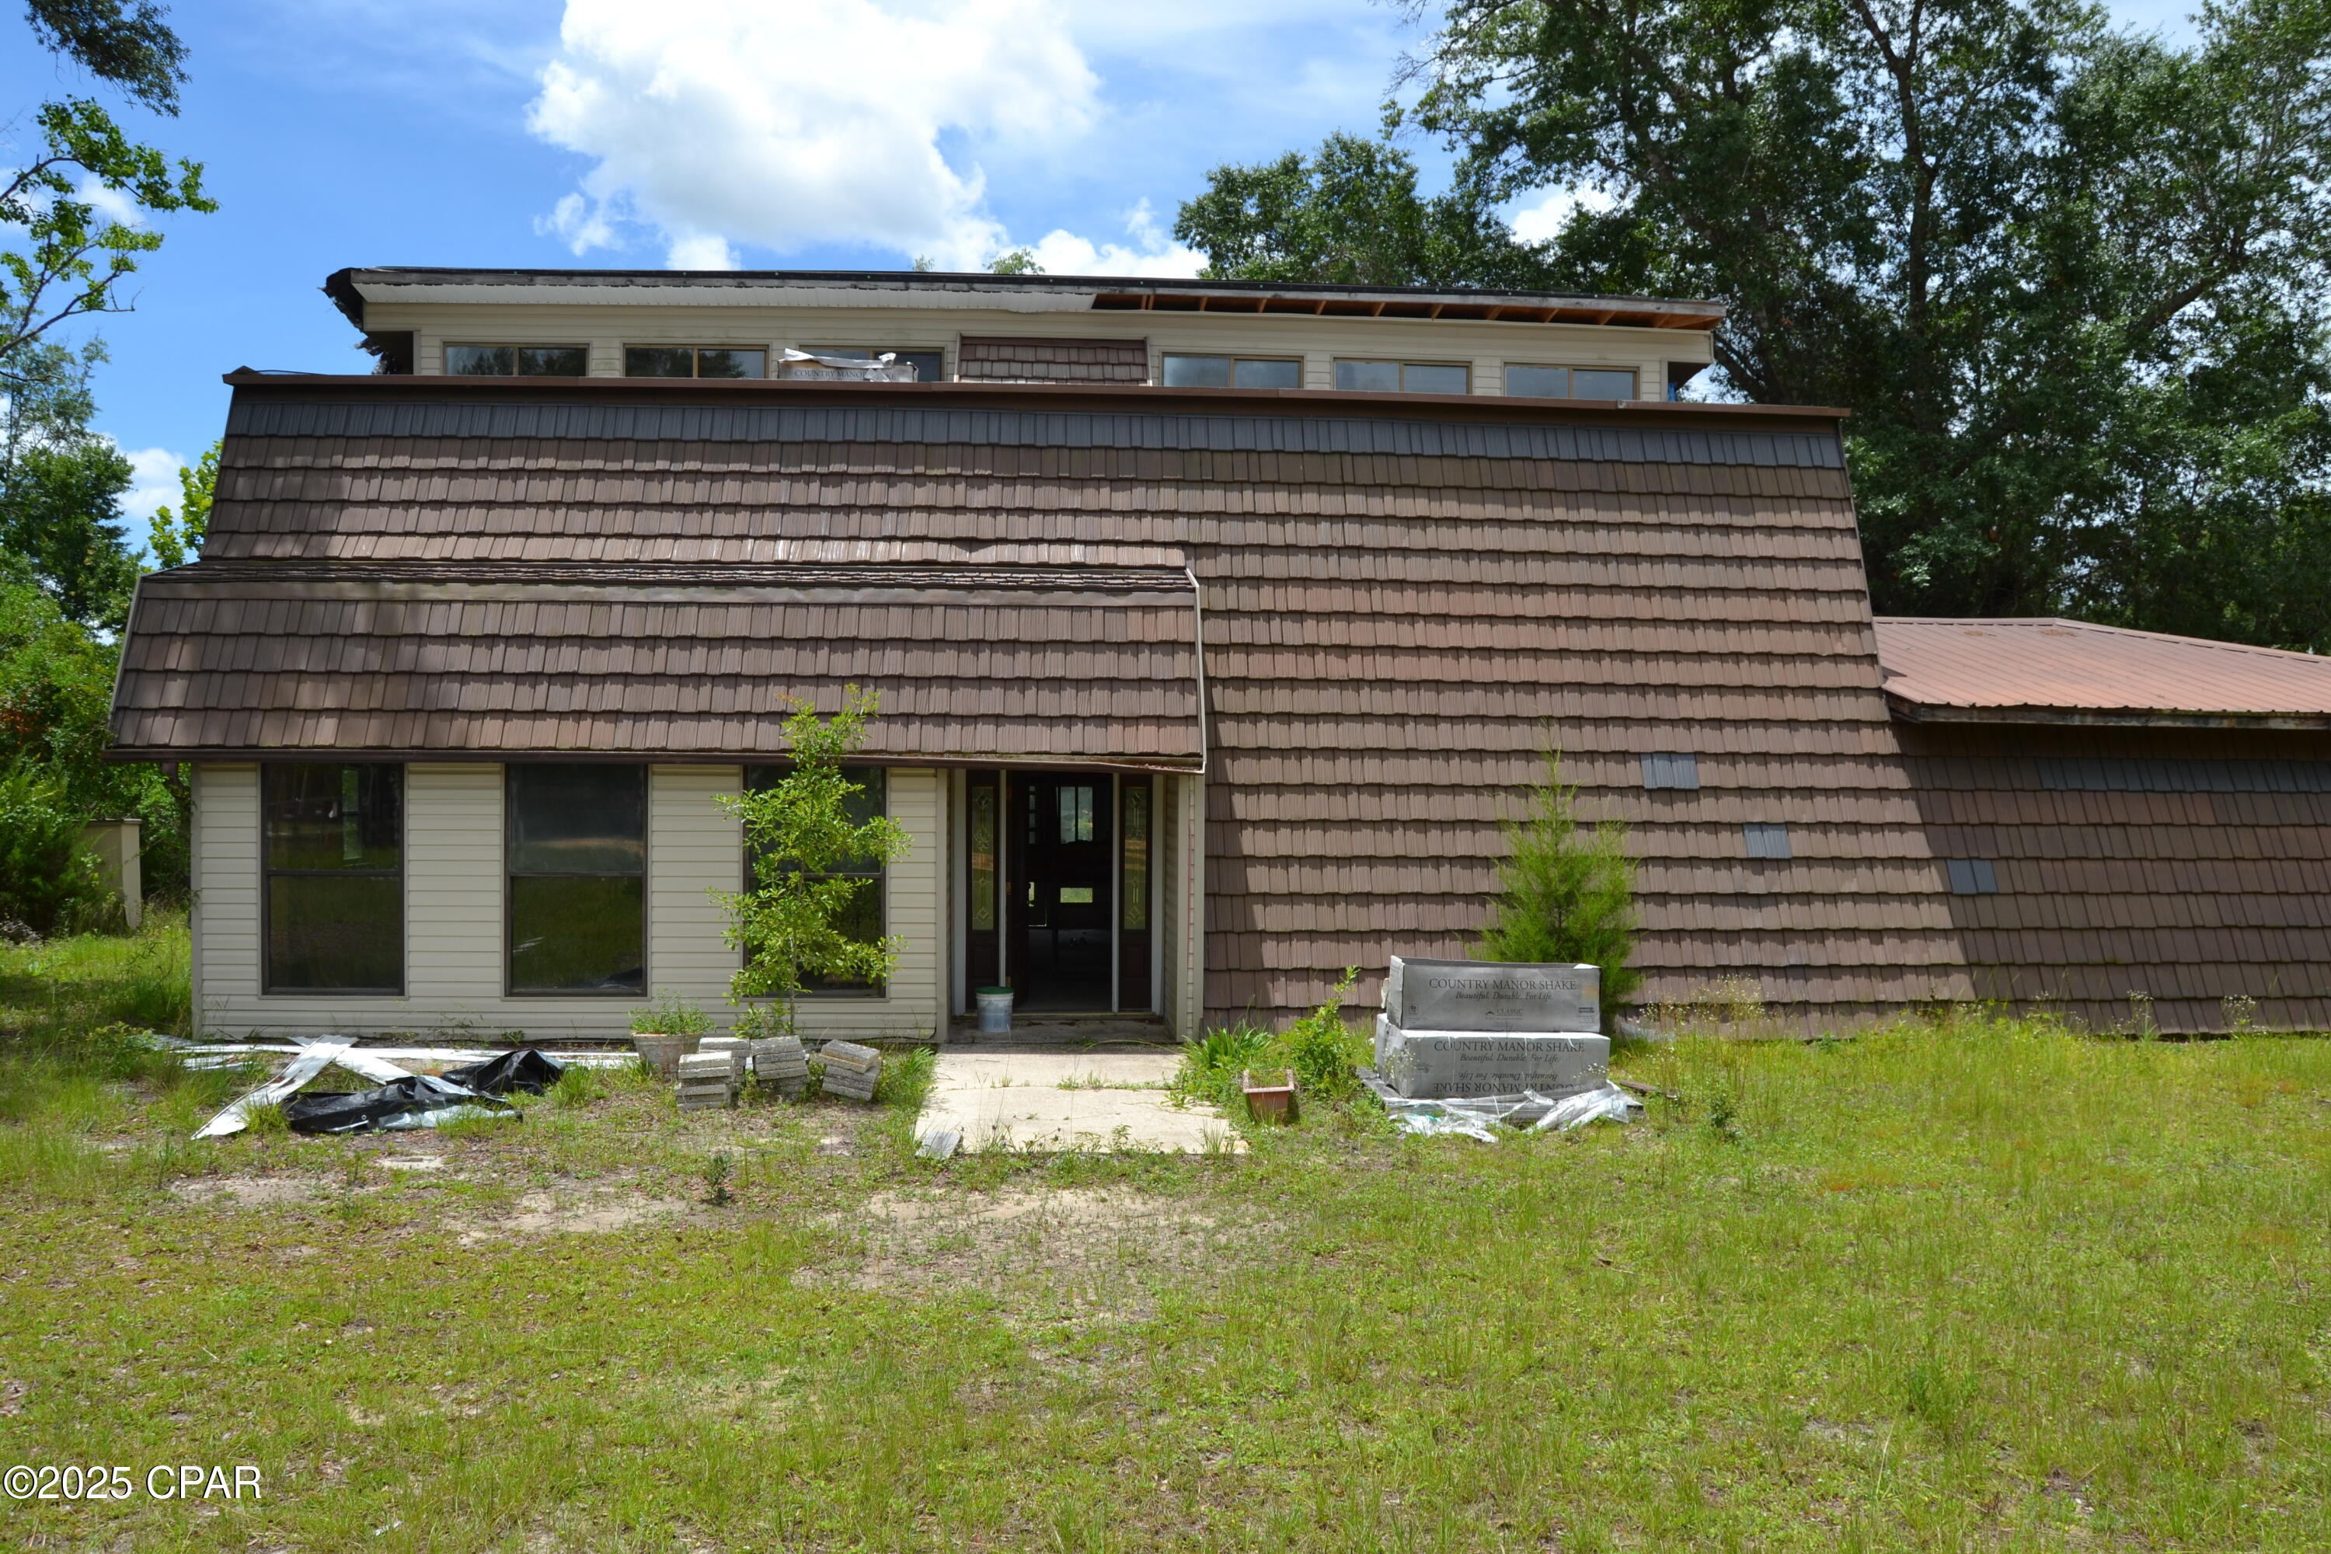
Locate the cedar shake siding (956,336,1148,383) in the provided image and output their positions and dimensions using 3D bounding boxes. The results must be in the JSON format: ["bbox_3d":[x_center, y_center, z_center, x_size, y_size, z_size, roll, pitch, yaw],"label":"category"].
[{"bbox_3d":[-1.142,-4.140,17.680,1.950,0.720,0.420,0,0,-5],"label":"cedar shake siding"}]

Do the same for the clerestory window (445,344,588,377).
[{"bbox_3d":[-6.481,-4.050,17.450,1.430,0.550,0.100,0,0,-5],"label":"clerestory window"}]

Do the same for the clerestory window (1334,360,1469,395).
[{"bbox_3d":[2.458,-4.070,18.150,1.460,0.550,0.100,0,0,-5],"label":"clerestory window"}]

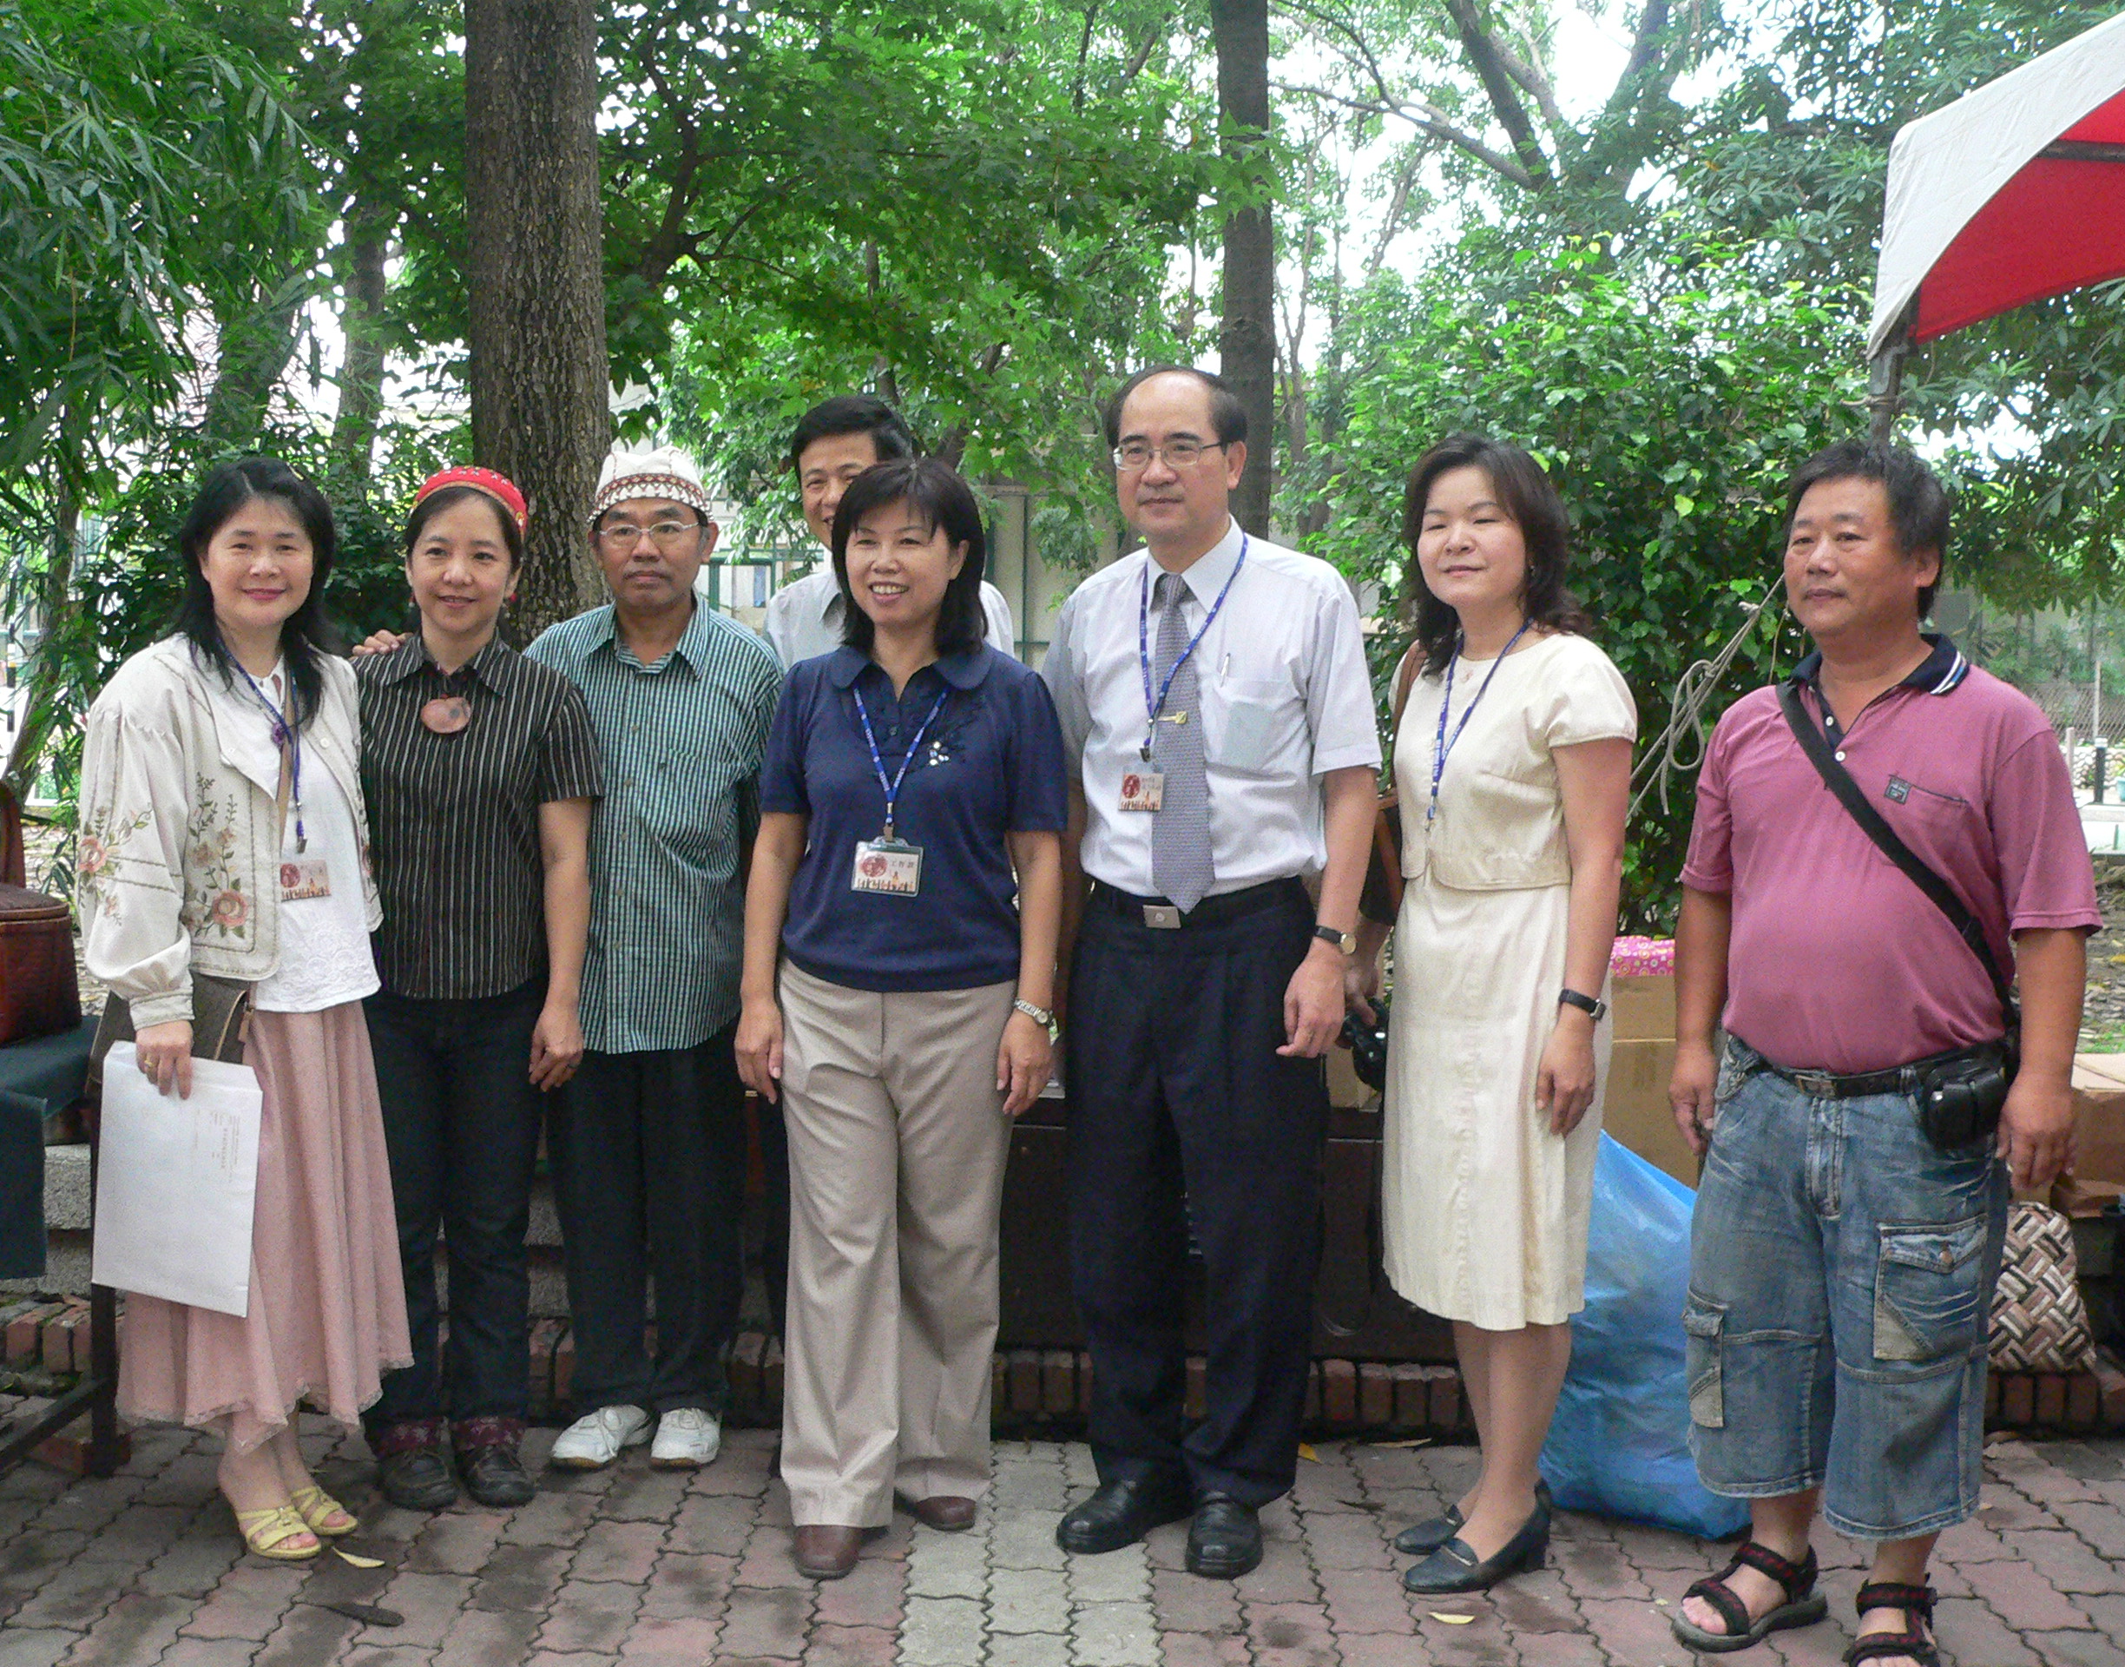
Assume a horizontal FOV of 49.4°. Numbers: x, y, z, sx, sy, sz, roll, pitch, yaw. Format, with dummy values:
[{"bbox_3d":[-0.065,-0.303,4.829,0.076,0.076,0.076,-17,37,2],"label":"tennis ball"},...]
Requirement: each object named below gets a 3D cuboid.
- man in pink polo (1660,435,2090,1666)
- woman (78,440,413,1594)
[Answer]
[{"bbox_3d":[1.113,0.284,3.163,0.590,1.650,0.370,5,6,42],"label":"man in pink polo"},{"bbox_3d":[-1.216,0.247,3.425,0.510,1.580,0.380,-1,5,-28],"label":"woman"}]

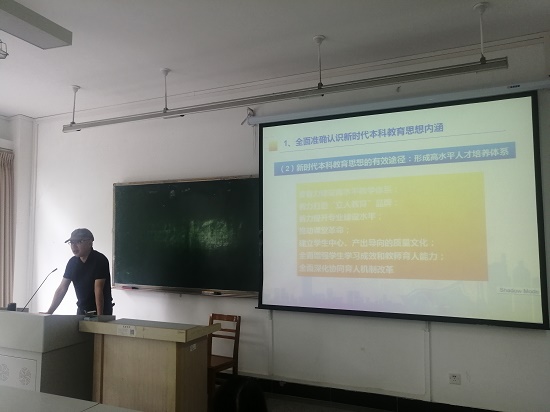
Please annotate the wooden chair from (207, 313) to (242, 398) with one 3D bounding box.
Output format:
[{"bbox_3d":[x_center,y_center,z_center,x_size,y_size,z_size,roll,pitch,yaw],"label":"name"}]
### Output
[{"bbox_3d":[-0.579,1.436,3.907,0.360,0.800,0.420,-2,-5,27],"label":"wooden chair"}]

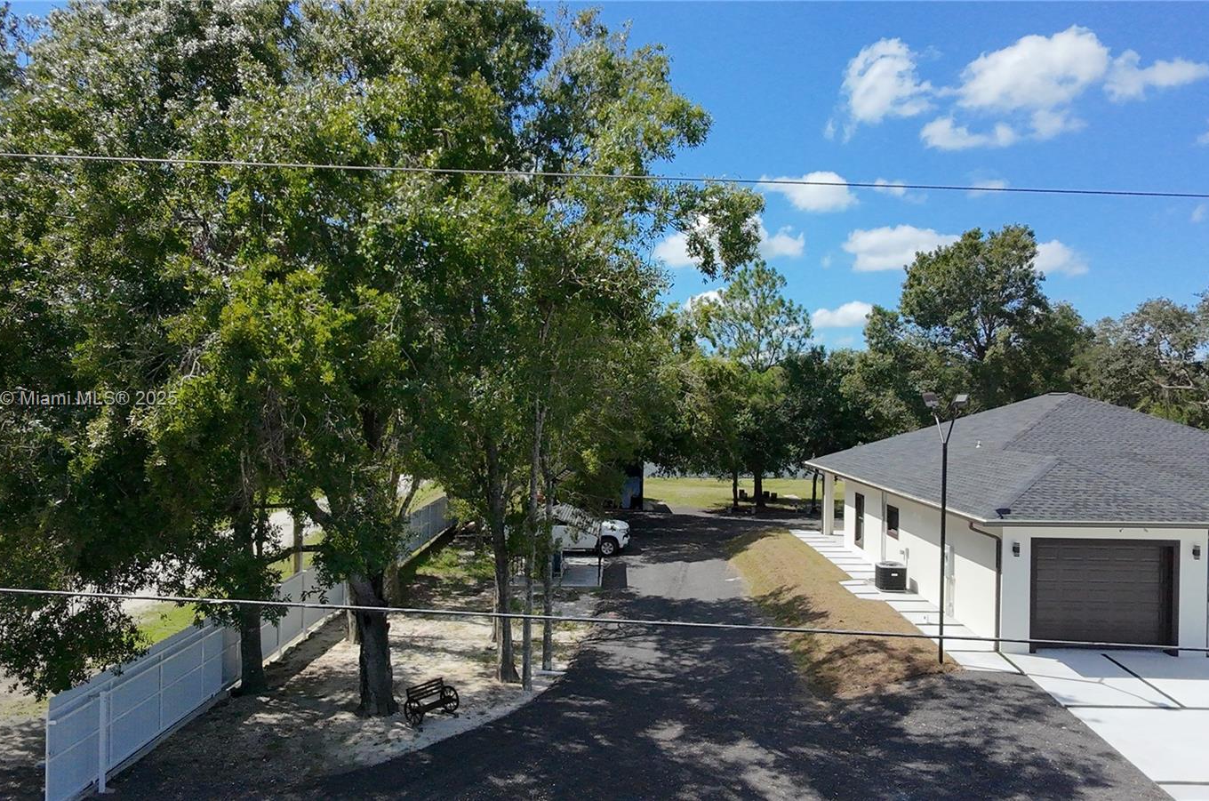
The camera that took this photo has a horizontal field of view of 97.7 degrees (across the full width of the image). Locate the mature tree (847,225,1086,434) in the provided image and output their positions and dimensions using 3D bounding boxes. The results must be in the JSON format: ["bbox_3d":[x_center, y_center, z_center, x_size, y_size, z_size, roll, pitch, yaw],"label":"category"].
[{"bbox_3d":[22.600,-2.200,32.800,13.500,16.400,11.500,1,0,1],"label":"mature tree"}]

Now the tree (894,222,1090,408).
[{"bbox_3d":[24.200,-2.300,33.000,11.500,16.400,10.500,1,0,1],"label":"tree"}]

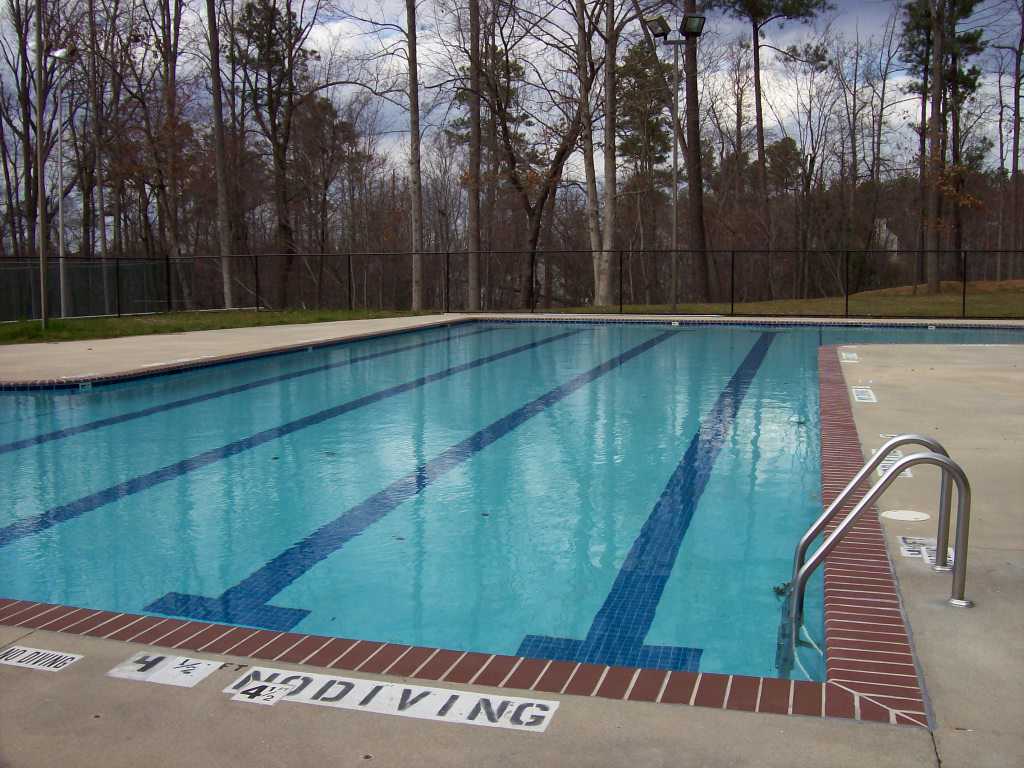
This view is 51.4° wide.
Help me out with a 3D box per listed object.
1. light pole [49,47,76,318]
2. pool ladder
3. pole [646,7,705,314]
[{"bbox_3d":[-13.155,-5.820,31.165,0.600,7.801,0.450,2,7,16],"label":"light pole"},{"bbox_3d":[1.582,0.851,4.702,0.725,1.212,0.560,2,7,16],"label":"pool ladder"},{"bbox_3d":[4.674,-6.243,30.534,1.700,8.347,0.500,2,7,16],"label":"pole"}]

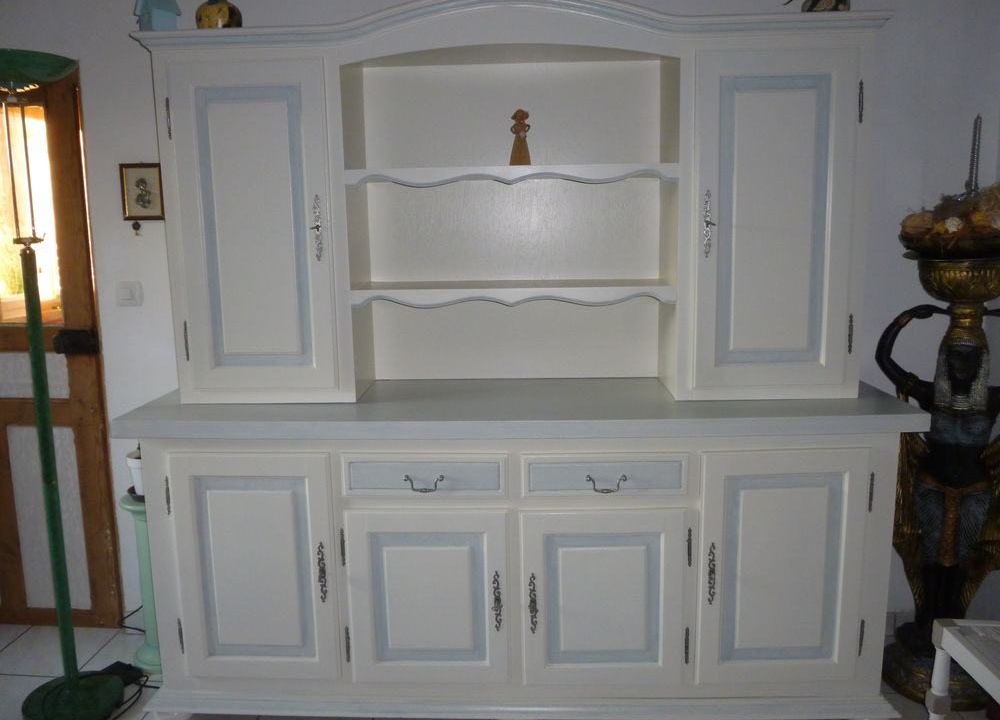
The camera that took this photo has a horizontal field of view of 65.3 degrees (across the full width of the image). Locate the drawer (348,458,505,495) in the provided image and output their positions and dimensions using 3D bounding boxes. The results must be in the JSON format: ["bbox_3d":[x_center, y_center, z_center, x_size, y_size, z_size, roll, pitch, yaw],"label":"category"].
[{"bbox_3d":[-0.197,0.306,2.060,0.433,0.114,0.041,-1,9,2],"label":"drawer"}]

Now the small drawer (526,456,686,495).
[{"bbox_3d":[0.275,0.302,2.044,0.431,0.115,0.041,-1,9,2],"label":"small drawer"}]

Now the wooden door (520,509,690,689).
[{"bbox_3d":[0.281,0.641,2.107,0.437,0.499,0.030,-1,9,2],"label":"wooden door"}]

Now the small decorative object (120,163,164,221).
[{"bbox_3d":[-1.144,-0.538,2.508,0.135,0.178,0.020,-1,9,2],"label":"small decorative object"}]

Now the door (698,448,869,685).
[{"bbox_3d":[0.746,0.554,2.078,0.427,0.650,0.030,-1,9,2],"label":"door"}]

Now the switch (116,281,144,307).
[{"bbox_3d":[-1.214,-0.216,2.560,0.082,0.080,0.025,-1,9,2],"label":"switch"}]

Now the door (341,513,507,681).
[{"bbox_3d":[-0.194,0.647,2.123,0.431,0.496,0.030,-1,9,2],"label":"door"}]

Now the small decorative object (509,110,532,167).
[{"bbox_3d":[0.056,-0.633,2.248,0.063,0.172,0.051,-1,9,2],"label":"small decorative object"}]

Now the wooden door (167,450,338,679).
[{"bbox_3d":[-0.659,0.564,2.124,0.433,0.649,0.030,-1,9,2],"label":"wooden door"}]

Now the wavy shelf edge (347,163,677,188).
[{"bbox_3d":[0.031,-0.504,2.147,0.915,0.050,0.032,-1,9,2],"label":"wavy shelf edge"}]

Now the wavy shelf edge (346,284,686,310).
[{"bbox_3d":[0.037,-0.176,2.200,0.913,0.053,0.032,-1,9,2],"label":"wavy shelf edge"}]

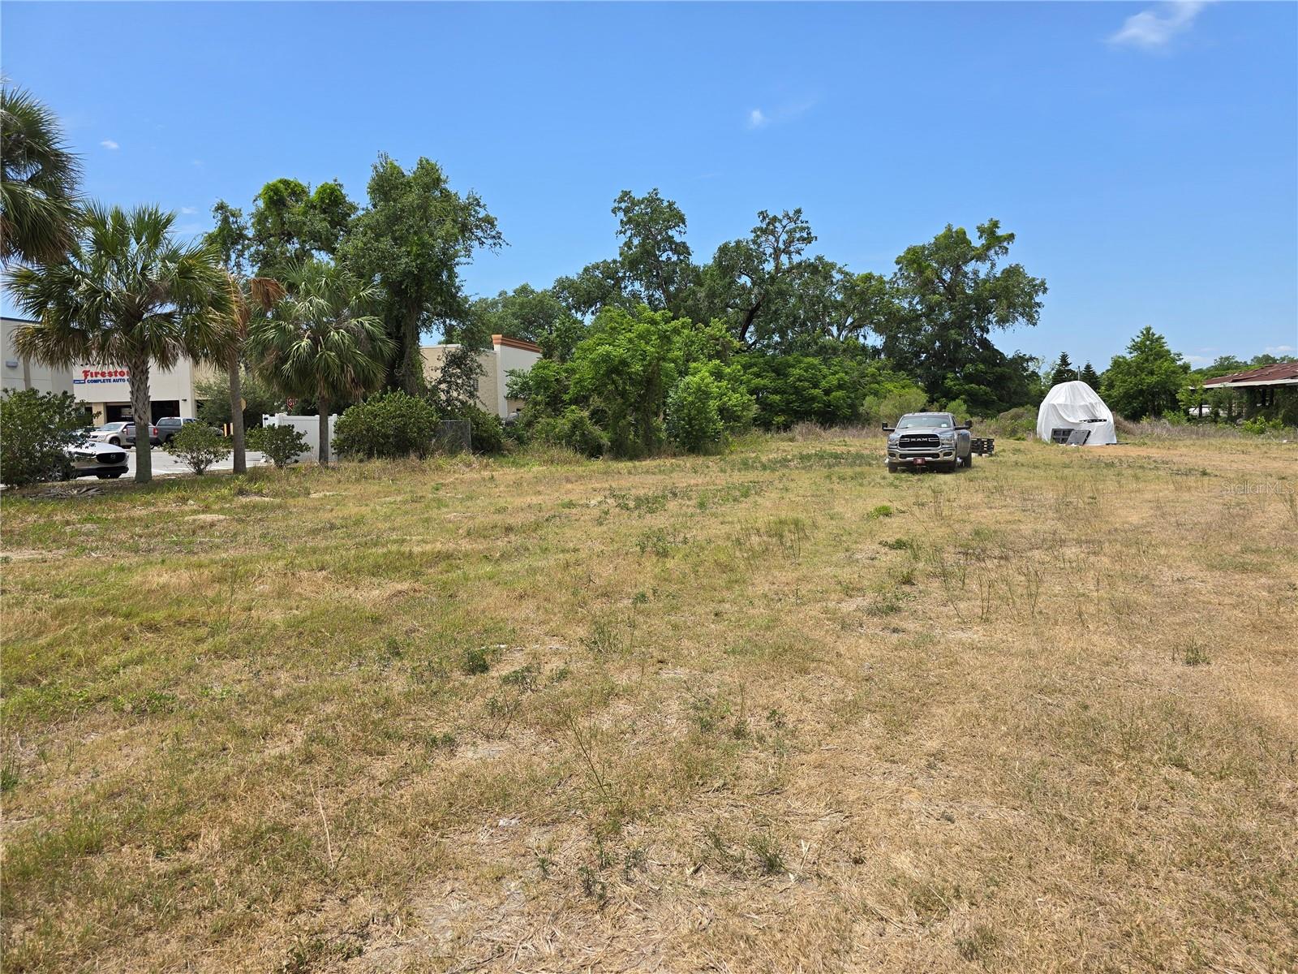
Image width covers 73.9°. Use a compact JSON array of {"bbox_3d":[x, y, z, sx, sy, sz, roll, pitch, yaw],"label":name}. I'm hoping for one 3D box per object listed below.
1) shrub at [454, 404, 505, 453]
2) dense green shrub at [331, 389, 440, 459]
[{"bbox_3d":[-8.370,-2.848,42.500,2.600,2.550,2.400,-1,4,-11],"label":"shrub"},{"bbox_3d":[-10.852,-2.546,35.500,4.200,2.880,3.600,-2,4,-17],"label":"dense green shrub"}]

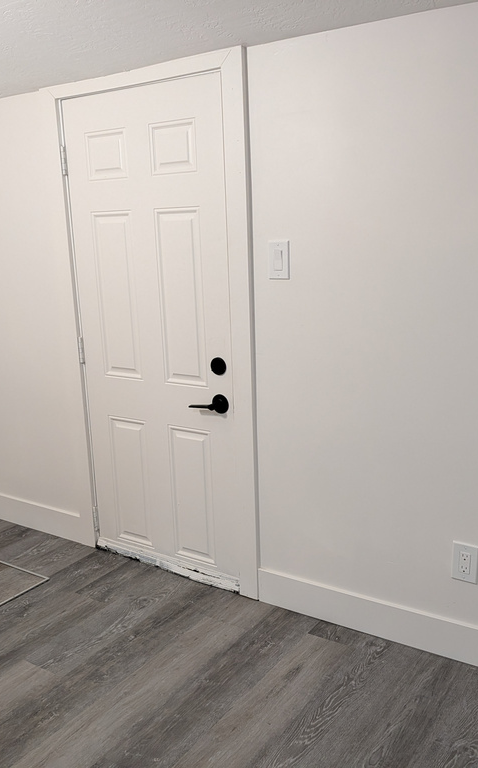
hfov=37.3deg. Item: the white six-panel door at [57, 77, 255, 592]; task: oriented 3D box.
[{"bbox_3d":[-0.324,-0.168,2.716,0.746,1.825,0.045,6,15,33],"label":"white six-panel door"}]

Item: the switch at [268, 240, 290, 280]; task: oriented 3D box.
[{"bbox_3d":[0.133,-0.405,2.322,0.077,0.125,0.011,6,15,33],"label":"switch"}]

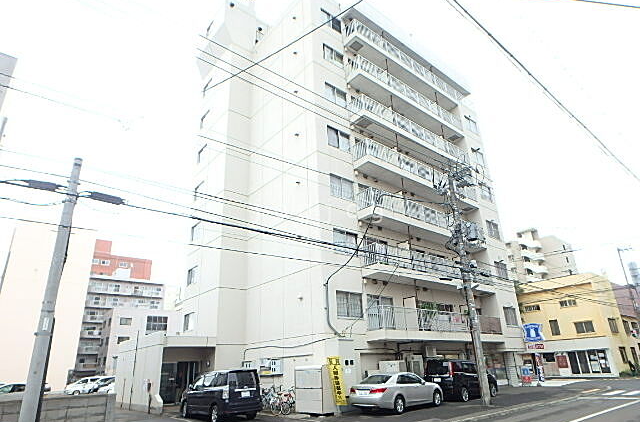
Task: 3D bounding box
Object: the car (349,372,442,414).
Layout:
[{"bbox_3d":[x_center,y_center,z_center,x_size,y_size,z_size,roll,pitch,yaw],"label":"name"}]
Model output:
[{"bbox_3d":[3.484,7.822,16.899,4.895,1.455,1.800,18,-30,-41],"label":"car"}]

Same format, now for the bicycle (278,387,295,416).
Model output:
[{"bbox_3d":[-1.371,8.169,16.760,0.550,1.050,1.650,-5,-22,7],"label":"bicycle"}]

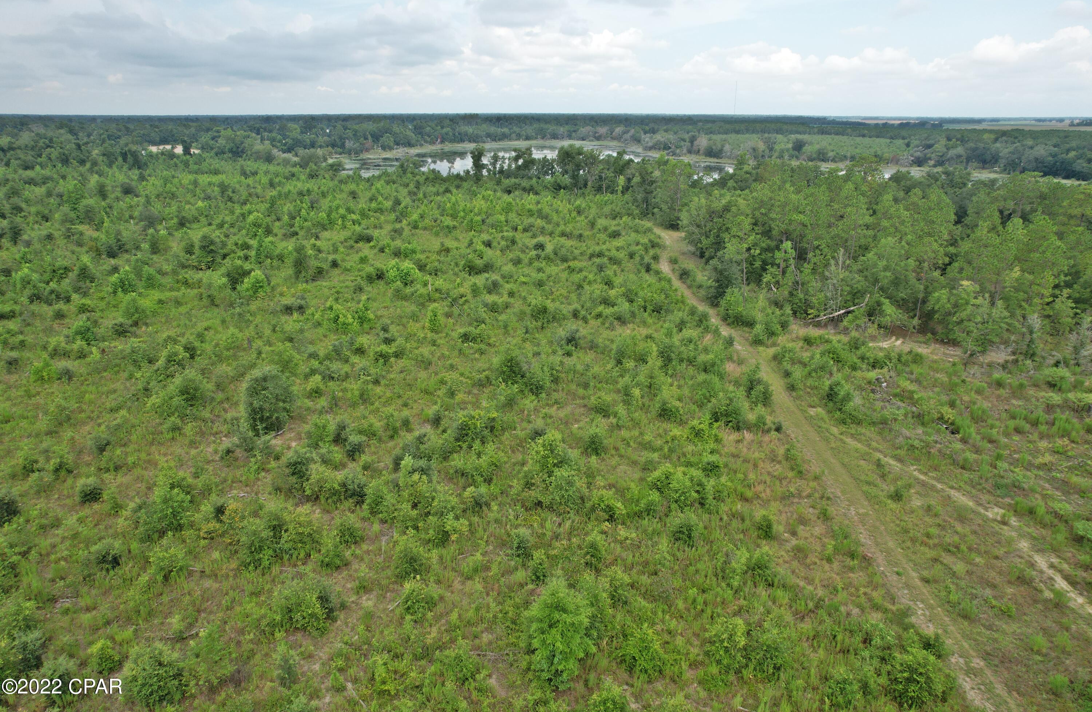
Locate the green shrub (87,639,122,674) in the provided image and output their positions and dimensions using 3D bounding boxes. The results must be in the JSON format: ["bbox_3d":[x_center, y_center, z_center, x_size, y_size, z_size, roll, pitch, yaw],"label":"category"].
[{"bbox_3d":[-21.802,14.835,32.968,1.357,1.605,1.357,-16,25,-37],"label":"green shrub"}]

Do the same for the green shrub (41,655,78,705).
[{"bbox_3d":[-22.679,15.115,31.111,1.284,2.336,1.600,-18,26,-40],"label":"green shrub"}]

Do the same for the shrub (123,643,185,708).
[{"bbox_3d":[-18.331,14.921,31.250,2.411,2.624,2.411,-14,24,-35],"label":"shrub"}]

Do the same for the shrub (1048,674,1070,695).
[{"bbox_3d":[24.550,15.711,31.957,0.852,0.825,0.852,-19,27,-42],"label":"shrub"}]

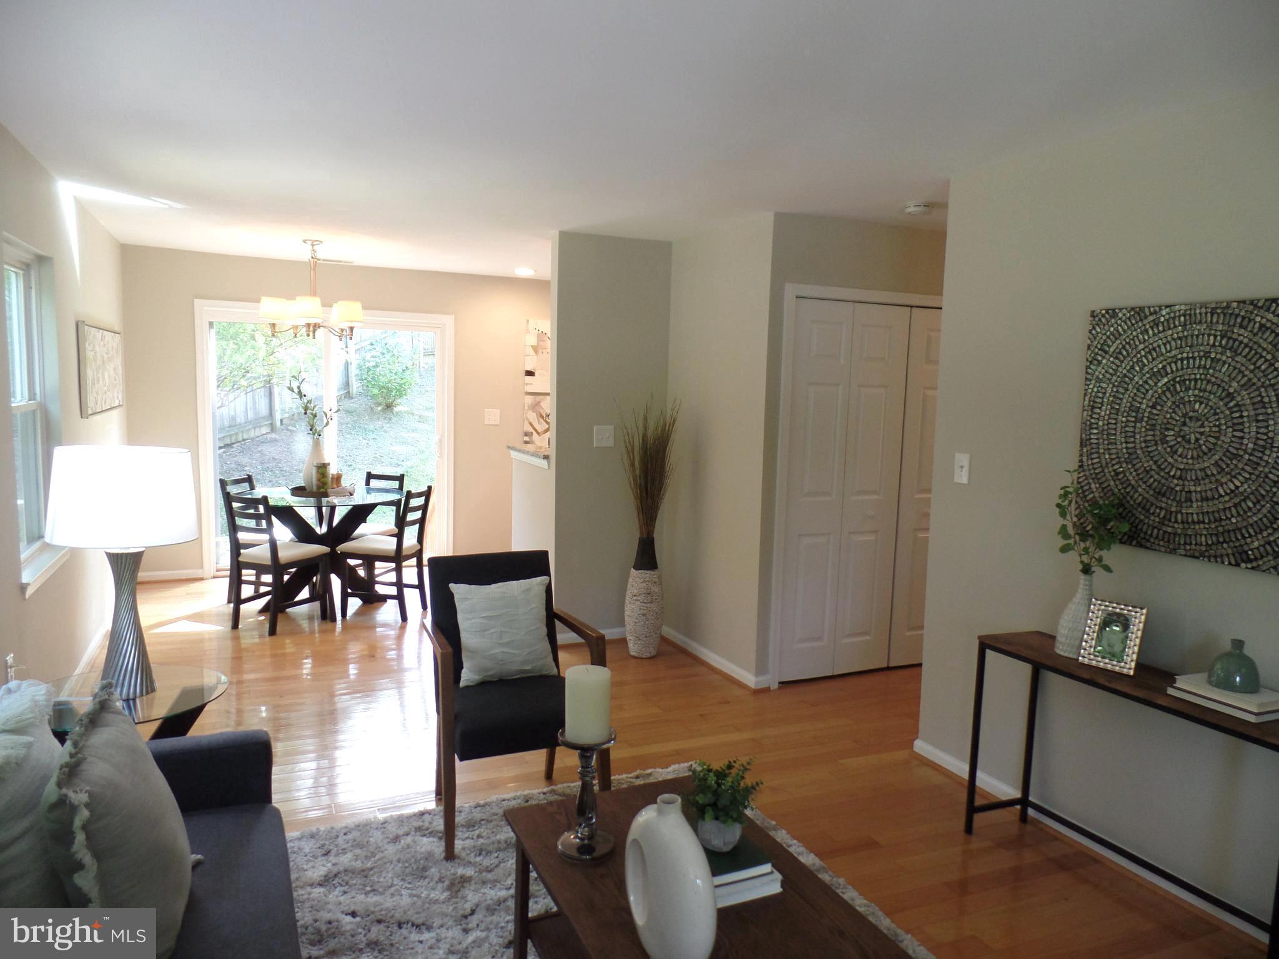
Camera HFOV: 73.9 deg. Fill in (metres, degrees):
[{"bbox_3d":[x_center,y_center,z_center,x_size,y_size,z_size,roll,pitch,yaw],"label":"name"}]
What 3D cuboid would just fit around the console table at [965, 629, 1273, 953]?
[{"bbox_3d":[1.507,0.962,2.597,0.275,0.724,1.020,-1,7,-24],"label":"console table"}]

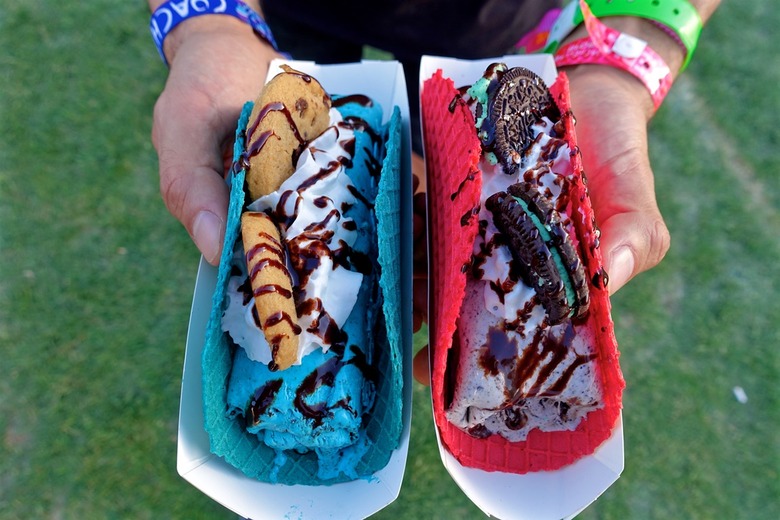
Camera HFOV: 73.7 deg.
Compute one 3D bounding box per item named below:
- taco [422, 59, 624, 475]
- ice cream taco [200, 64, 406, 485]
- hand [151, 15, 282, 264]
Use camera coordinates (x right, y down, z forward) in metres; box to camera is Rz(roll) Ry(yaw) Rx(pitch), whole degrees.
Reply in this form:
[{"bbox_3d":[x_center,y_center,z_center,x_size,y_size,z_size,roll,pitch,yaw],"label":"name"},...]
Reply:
[{"bbox_3d":[0.043,-0.013,0.196,0.060,0.062,0.163,1,63,-1],"label":"taco"},{"bbox_3d":[-0.031,-0.009,0.202,0.064,0.062,0.163,1,63,-3],"label":"ice cream taco"},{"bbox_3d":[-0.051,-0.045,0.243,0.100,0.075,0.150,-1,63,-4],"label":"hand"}]

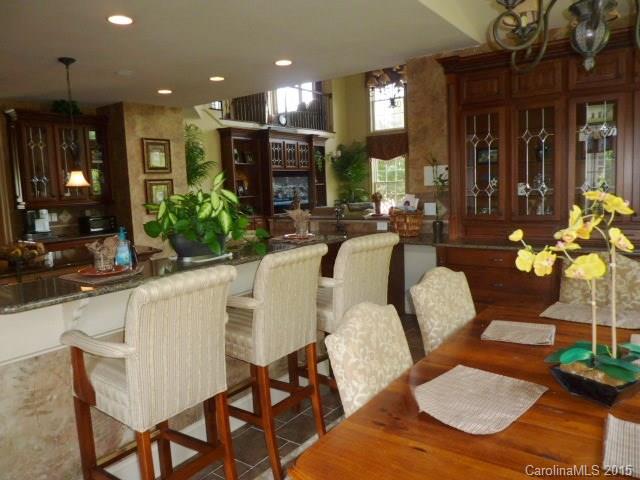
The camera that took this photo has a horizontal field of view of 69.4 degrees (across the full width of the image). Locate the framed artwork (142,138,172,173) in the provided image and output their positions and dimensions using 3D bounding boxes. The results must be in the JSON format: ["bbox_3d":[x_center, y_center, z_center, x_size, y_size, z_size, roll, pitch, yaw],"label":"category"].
[{"bbox_3d":[-2.538,-1.309,7.172,0.040,0.530,0.510,2,8,37],"label":"framed artwork"}]

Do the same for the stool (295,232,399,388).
[{"bbox_3d":[0.152,0.552,3.077,0.540,1.170,0.580,-9,9,-44],"label":"stool"}]

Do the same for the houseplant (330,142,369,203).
[{"bbox_3d":[0.752,-1.220,11.505,0.900,2.350,0.950,-2,6,0],"label":"houseplant"}]

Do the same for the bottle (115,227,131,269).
[{"bbox_3d":[-1.085,0.031,2.521,0.095,0.230,0.065,-6,7,-29],"label":"bottle"}]

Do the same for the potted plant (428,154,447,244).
[{"bbox_3d":[1.190,-0.413,4.652,0.200,0.880,0.200,2,8,37],"label":"potted plant"}]

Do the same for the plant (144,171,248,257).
[{"bbox_3d":[-0.762,-0.169,2.846,0.540,0.540,0.600,2,8,37],"label":"plant"}]

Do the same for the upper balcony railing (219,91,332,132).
[{"bbox_3d":[-0.897,-3.293,11.305,0.100,1.020,4.100,2,8,37],"label":"upper balcony railing"}]

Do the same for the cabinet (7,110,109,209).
[{"bbox_3d":[-3.799,-1.138,6.694,0.360,1.310,1.270,2,8,37],"label":"cabinet"}]

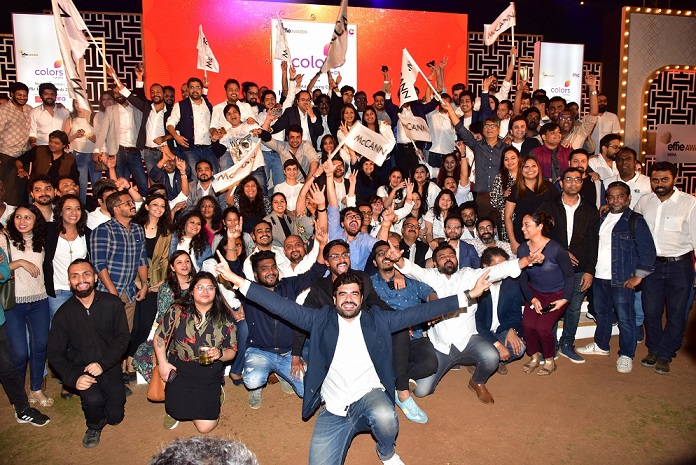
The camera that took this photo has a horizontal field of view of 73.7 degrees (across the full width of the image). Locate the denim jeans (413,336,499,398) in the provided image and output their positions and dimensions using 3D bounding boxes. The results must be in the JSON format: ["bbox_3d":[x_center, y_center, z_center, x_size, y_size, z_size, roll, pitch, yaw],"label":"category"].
[{"bbox_3d":[0.800,0.955,3.600,0.660,0.500,0.520,0,5,2],"label":"denim jeans"}]

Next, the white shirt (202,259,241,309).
[{"bbox_3d":[-1.060,0.465,3.980,0.420,0.540,0.280,-1,5,-12],"label":"white shirt"}]

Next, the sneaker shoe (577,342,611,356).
[{"bbox_3d":[2.337,1.119,4.420,0.290,0.110,0.105,1,6,17],"label":"sneaker shoe"}]

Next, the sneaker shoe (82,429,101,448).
[{"bbox_3d":[-1.693,1.307,3.091,0.105,0.110,0.280,-2,5,-20],"label":"sneaker shoe"}]

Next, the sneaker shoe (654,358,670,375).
[{"bbox_3d":[2.611,1.073,3.839,0.100,0.110,0.280,3,6,38],"label":"sneaker shoe"}]

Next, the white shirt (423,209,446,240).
[{"bbox_3d":[1.045,-0.030,5.120,0.430,0.500,0.250,0,5,7],"label":"white shirt"}]

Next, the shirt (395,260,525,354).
[{"bbox_3d":[0.913,0.597,3.800,0.970,0.740,0.400,0,6,9],"label":"shirt"}]

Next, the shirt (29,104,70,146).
[{"bbox_3d":[-3.460,-1.175,5.400,0.500,0.660,0.300,-2,6,-17],"label":"shirt"}]

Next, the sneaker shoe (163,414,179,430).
[{"bbox_3d":[-1.244,1.279,3.266,0.095,0.100,0.250,-2,5,-12],"label":"sneaker shoe"}]

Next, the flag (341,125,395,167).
[{"bbox_3d":[0.190,-0.791,4.200,0.390,0.270,0.100,23,5,-5],"label":"flag"}]

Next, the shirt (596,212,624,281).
[{"bbox_3d":[2.390,0.100,4.100,0.470,0.650,0.280,5,7,44],"label":"shirt"}]

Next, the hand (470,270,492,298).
[{"bbox_3d":[0.745,0.286,2.600,0.100,0.180,0.090,33,3,-5],"label":"hand"}]

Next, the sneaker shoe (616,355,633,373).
[{"bbox_3d":[2.383,1.109,3.995,0.110,0.115,0.290,3,6,30],"label":"sneaker shoe"}]

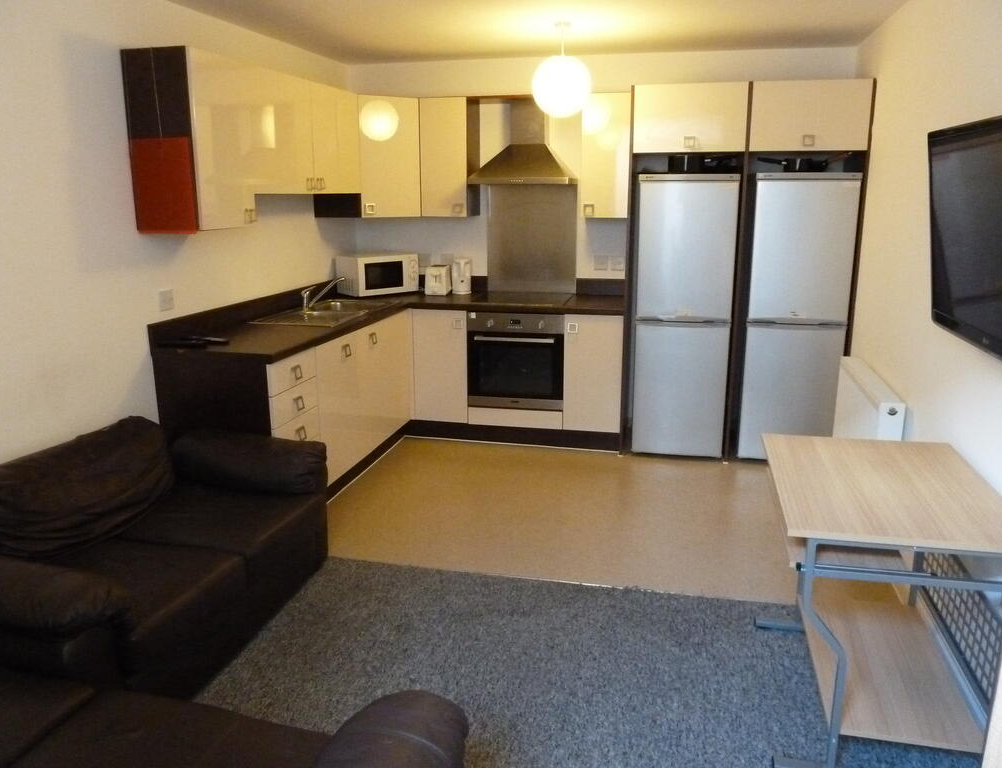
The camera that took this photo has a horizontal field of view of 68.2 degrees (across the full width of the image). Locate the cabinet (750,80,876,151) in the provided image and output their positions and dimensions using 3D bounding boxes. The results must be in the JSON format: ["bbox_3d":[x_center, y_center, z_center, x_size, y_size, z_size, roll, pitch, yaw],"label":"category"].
[{"bbox_3d":[1.655,-1.436,4.053,0.601,0.355,0.600,3,14,14],"label":"cabinet"}]

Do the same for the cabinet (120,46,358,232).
[{"bbox_3d":[-1.187,-1.171,3.721,0.319,0.724,1.594,3,14,14],"label":"cabinet"}]

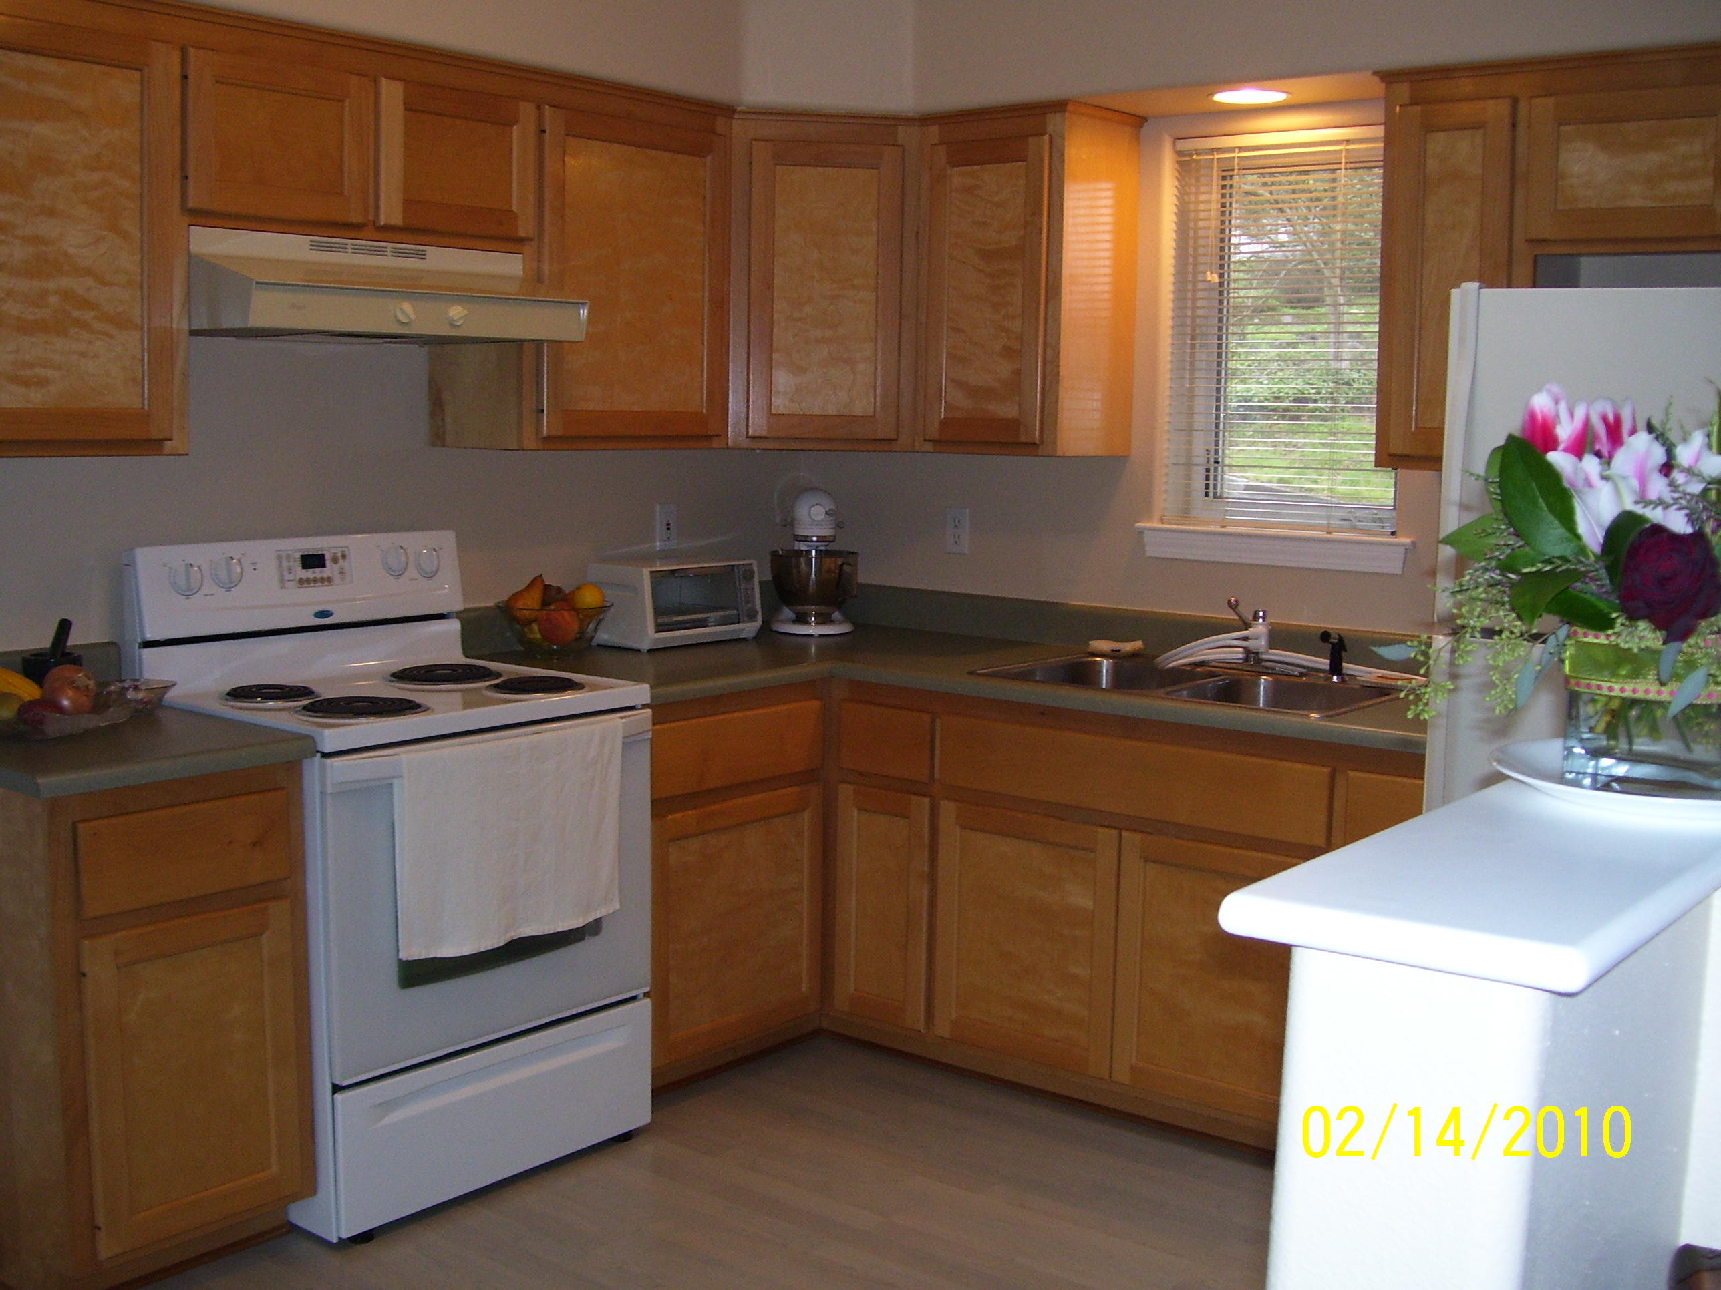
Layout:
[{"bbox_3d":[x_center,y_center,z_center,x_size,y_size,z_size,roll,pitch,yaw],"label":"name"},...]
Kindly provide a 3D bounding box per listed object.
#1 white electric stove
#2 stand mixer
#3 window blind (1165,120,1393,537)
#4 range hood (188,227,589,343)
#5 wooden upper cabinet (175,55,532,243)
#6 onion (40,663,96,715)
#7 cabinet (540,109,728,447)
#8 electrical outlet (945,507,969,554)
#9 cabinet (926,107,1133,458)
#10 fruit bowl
[{"bbox_3d":[-0.905,0.409,3.621,0.662,1.204,0.756,7,9,39],"label":"white electric stove"},{"bbox_3d":[-0.133,-0.217,4.719,0.230,0.362,0.350,0,7,-7],"label":"stand mixer"},{"bbox_3d":[0.947,-0.701,4.123,0.582,0.882,0.038,7,9,39],"label":"window blind"},{"bbox_3d":[-0.980,-0.681,3.538,0.515,0.185,0.760,7,9,39],"label":"range hood"},{"bbox_3d":[-1.046,-0.945,3.566,0.330,0.320,0.772,7,9,39],"label":"wooden upper cabinet"},{"bbox_3d":[-1.395,0.080,3.240,0.088,0.085,0.088,7,9,39],"label":"onion"},{"bbox_3d":[-0.595,-0.817,4.072,0.333,0.759,0.605,6,9,38],"label":"cabinet"},{"bbox_3d":[0.246,-0.290,4.694,0.073,0.115,0.010,7,9,39],"label":"electrical outlet"},{"bbox_3d":[0.378,-0.829,4.246,0.392,0.769,0.333,6,9,38],"label":"cabinet"},{"bbox_3d":[-0.685,-0.029,4.175,0.268,0.118,0.268,1,7,0],"label":"fruit bowl"}]

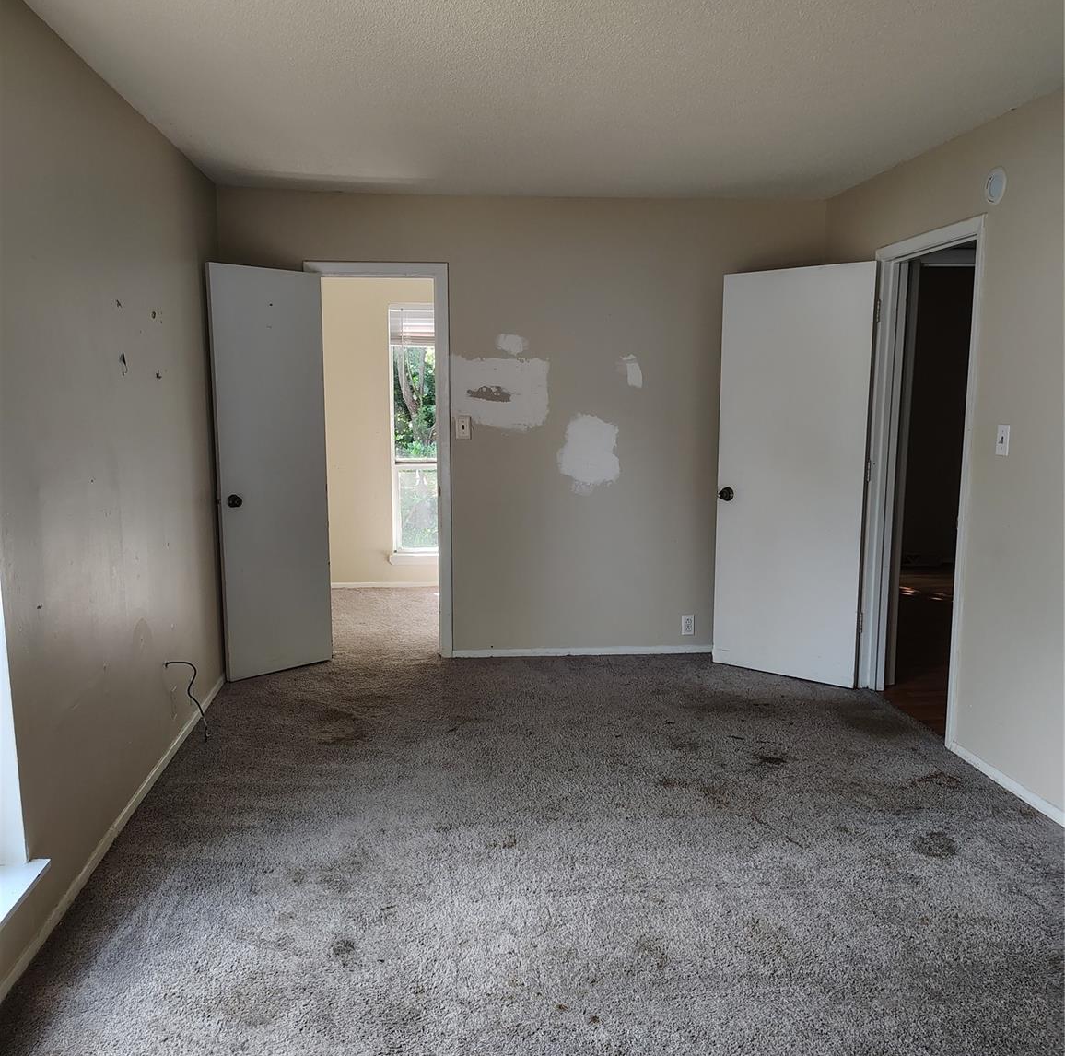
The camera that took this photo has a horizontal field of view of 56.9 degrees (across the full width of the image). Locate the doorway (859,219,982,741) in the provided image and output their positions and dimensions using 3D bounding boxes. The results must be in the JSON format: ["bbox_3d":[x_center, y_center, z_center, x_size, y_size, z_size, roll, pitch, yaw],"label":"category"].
[{"bbox_3d":[1.713,-0.196,4.281,0.140,2.097,0.916,-1,8,-6],"label":"doorway"}]

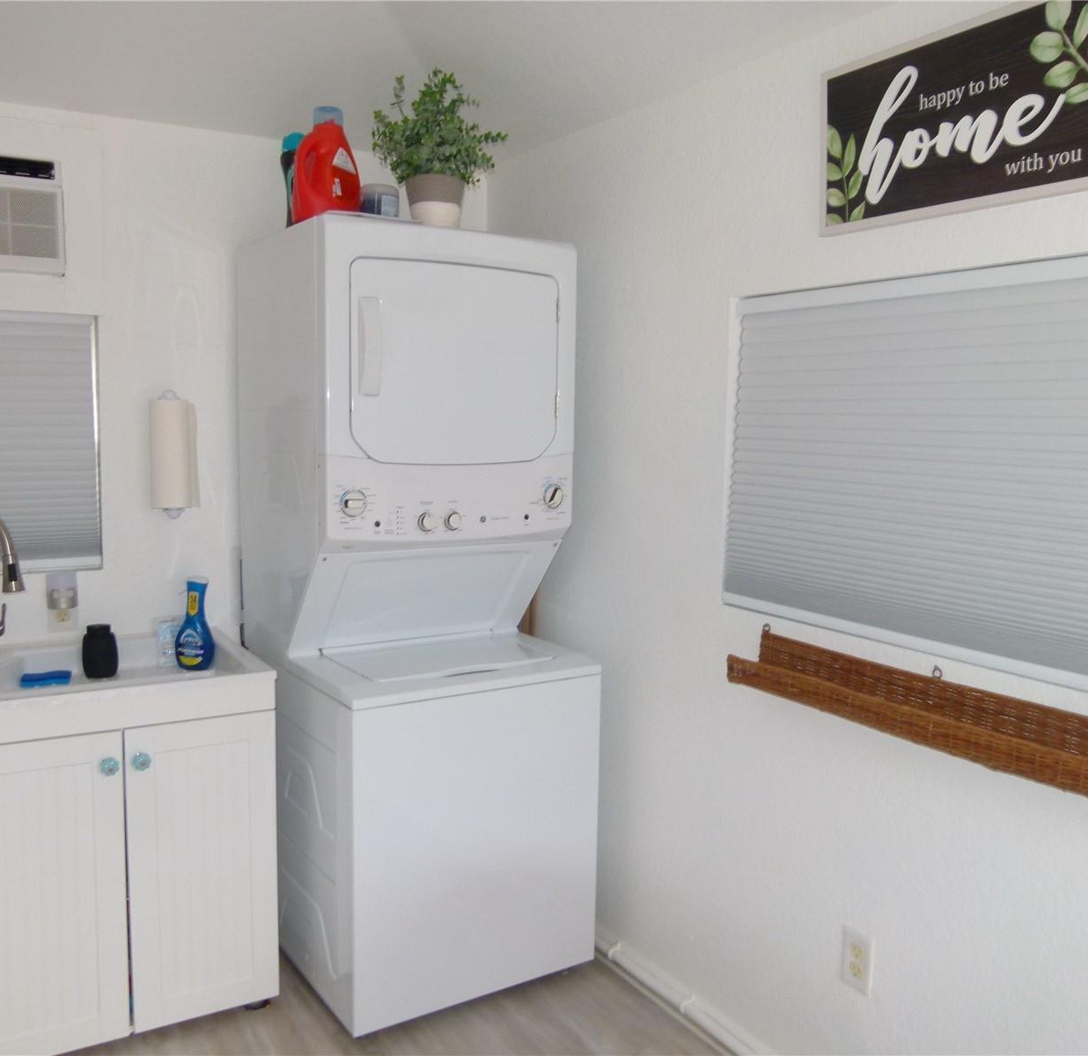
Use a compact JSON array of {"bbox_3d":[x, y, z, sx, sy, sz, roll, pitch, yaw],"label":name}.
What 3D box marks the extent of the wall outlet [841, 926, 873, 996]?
[{"bbox_3d":[0.636,0.880,2.066,0.008,0.114,0.071,-3,7,-33],"label":"wall outlet"}]

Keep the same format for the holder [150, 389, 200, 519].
[{"bbox_3d":[-0.987,-0.196,2.716,0.120,0.335,0.130,-2,7,-30],"label":"holder"}]

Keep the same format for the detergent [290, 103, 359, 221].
[{"bbox_3d":[-0.528,-0.870,2.460,0.160,0.288,0.105,-3,7,-33],"label":"detergent"}]

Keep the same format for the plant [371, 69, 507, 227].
[{"bbox_3d":[-0.263,-0.931,2.543,0.320,0.400,0.305,1,6,0],"label":"plant"}]

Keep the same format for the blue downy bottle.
[{"bbox_3d":[-0.860,0.232,2.504,0.090,0.226,0.060,-1,6,-19],"label":"blue downy bottle"}]

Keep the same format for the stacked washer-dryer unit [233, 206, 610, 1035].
[{"bbox_3d":[-0.355,0.195,2.755,0.680,1.886,0.810,-3,7,-33],"label":"stacked washer-dryer unit"}]

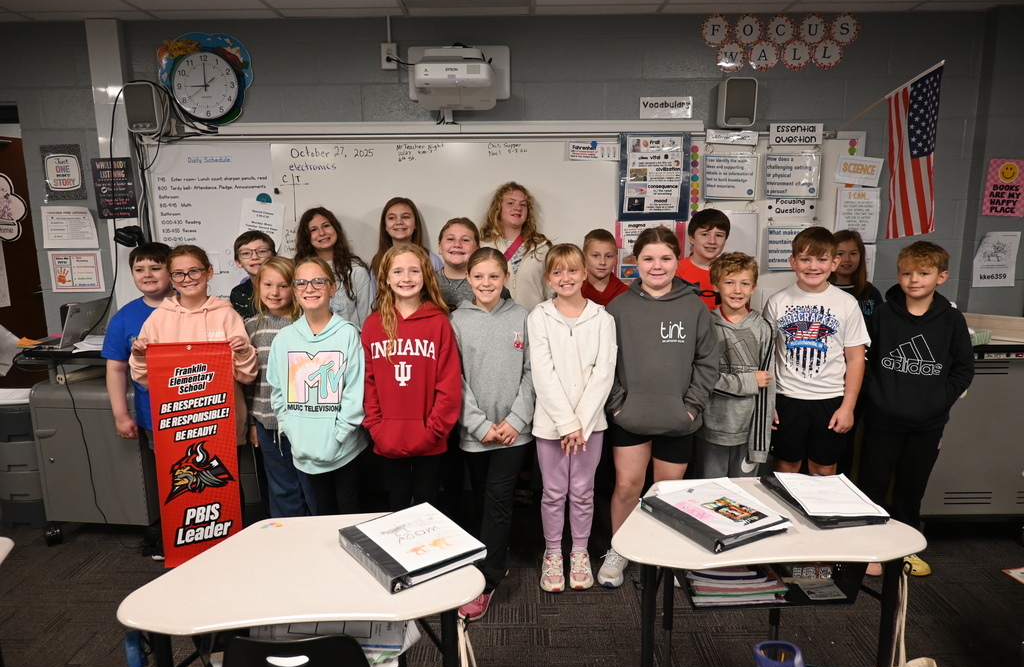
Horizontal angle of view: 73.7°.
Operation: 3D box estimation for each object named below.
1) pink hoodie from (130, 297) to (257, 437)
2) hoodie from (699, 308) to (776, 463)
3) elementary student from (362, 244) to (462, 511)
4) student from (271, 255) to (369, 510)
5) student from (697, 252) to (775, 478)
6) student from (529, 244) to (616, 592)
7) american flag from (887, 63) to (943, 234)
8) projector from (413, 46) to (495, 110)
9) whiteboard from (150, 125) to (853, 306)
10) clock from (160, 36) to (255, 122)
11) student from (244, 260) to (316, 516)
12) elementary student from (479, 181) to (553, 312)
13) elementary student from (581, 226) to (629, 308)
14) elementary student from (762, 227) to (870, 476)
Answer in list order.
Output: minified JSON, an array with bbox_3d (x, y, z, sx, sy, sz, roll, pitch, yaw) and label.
[{"bbox_3d":[-1.277,0.146,2.773,0.455,0.596,0.300,-2,10,-7],"label":"pink hoodie"},{"bbox_3d":[0.913,0.214,2.803,0.320,0.630,0.270,2,10,14],"label":"hoodie"},{"bbox_3d":[-0.381,0.360,2.727,0.385,1.421,0.280,-1,9,1],"label":"elementary student"},{"bbox_3d":[-0.736,0.357,2.618,0.380,1.298,0.280,-3,10,-15],"label":"student"},{"bbox_3d":[0.879,0.324,2.737,0.370,1.285,0.280,2,10,16],"label":"student"},{"bbox_3d":[0.246,0.341,2.825,0.365,1.412,0.270,0,9,2],"label":"student"},{"bbox_3d":[1.602,-0.701,2.764,0.090,0.650,0.400,-1,10,0],"label":"american flag"},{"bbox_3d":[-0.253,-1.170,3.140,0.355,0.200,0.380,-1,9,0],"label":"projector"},{"bbox_3d":[-0.035,-0.403,3.523,3.670,1.200,0.060,-1,10,0],"label":"whiteboard"},{"bbox_3d":[-1.507,-1.253,3.357,0.465,0.445,0.060,-1,10,0],"label":"clock"},{"bbox_3d":[-0.964,0.358,2.940,0.320,1.369,0.260,-2,10,-10],"label":"student"},{"bbox_3d":[0.032,0.136,3.018,0.420,1.580,0.280,-1,10,-3],"label":"elementary student"},{"bbox_3d":[0.428,0.256,3.155,0.390,1.466,0.270,0,9,3],"label":"elementary student"},{"bbox_3d":[1.198,0.266,2.769,0.410,1.382,0.280,3,11,21],"label":"elementary student"}]

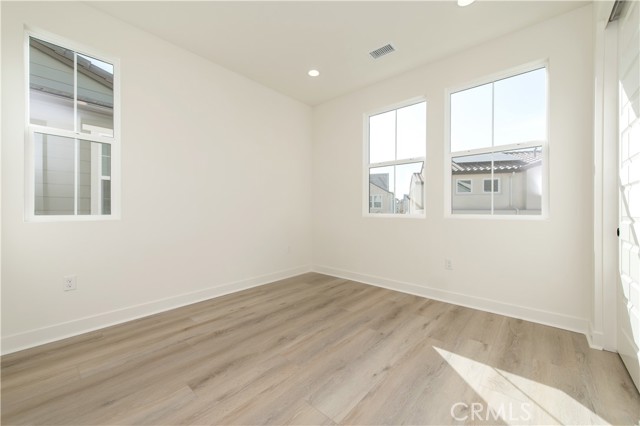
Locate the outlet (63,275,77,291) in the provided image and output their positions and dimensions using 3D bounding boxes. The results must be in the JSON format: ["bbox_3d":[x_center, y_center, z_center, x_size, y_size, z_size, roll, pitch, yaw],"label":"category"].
[{"bbox_3d":[-2.050,0.577,2.042,0.013,0.118,0.072,1,1,42],"label":"outlet"}]

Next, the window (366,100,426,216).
[{"bbox_3d":[0.975,-0.670,3.284,0.865,1.450,0.100,1,1,42],"label":"window"}]

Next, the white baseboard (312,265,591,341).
[{"bbox_3d":[1.051,0.952,3.142,3.200,0.134,0.025,1,1,42],"label":"white baseboard"}]

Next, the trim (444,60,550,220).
[{"bbox_3d":[1.778,-0.668,2.572,0.865,1.450,0.100,1,1,42],"label":"trim"}]

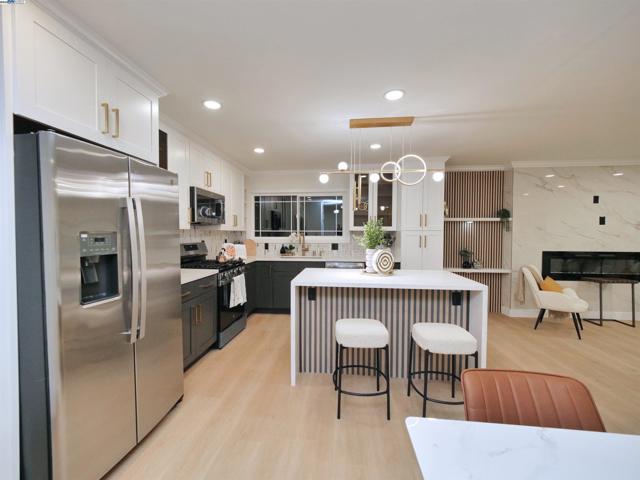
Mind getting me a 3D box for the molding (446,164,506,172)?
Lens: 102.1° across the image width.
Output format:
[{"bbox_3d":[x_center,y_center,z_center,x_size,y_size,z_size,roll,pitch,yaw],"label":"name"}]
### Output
[{"bbox_3d":[2.526,-1.174,4.231,1.030,0.095,0.080,0,2,6],"label":"molding"}]

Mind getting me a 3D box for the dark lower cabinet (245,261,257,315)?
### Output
[{"bbox_3d":[-1.359,0.780,3.999,0.600,0.880,0.500,0,2,6],"label":"dark lower cabinet"}]

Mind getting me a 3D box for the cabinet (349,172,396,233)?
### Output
[{"bbox_3d":[0.880,-0.637,4.318,0.745,0.980,0.330,0,2,6],"label":"cabinet"}]

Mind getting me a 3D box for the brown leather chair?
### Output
[{"bbox_3d":[0.753,0.930,0.745,0.470,0.830,0.560,0,2,6],"label":"brown leather chair"}]

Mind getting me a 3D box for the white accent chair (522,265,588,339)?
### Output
[{"bbox_3d":[3.263,0.818,3.604,0.680,0.840,0.580,2,2,45],"label":"white accent chair"}]

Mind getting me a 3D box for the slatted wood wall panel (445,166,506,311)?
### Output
[{"bbox_3d":[2.513,0.033,4.261,1.080,2.370,0.250,0,2,6],"label":"slatted wood wall panel"}]

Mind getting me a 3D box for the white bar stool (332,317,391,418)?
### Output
[{"bbox_3d":[0.320,0.979,2.029,0.410,0.640,0.390,0,2,1],"label":"white bar stool"}]

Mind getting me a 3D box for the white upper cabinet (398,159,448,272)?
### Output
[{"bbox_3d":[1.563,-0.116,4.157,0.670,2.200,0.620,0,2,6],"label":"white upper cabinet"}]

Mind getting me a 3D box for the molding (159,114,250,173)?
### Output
[{"bbox_3d":[-1.422,-1.168,3.518,0.085,0.090,2.450,0,2,6],"label":"molding"}]

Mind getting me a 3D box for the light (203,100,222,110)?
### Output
[{"bbox_3d":[-0.935,-1.164,2.250,0.165,0.030,0.165,0,2,6],"label":"light"}]

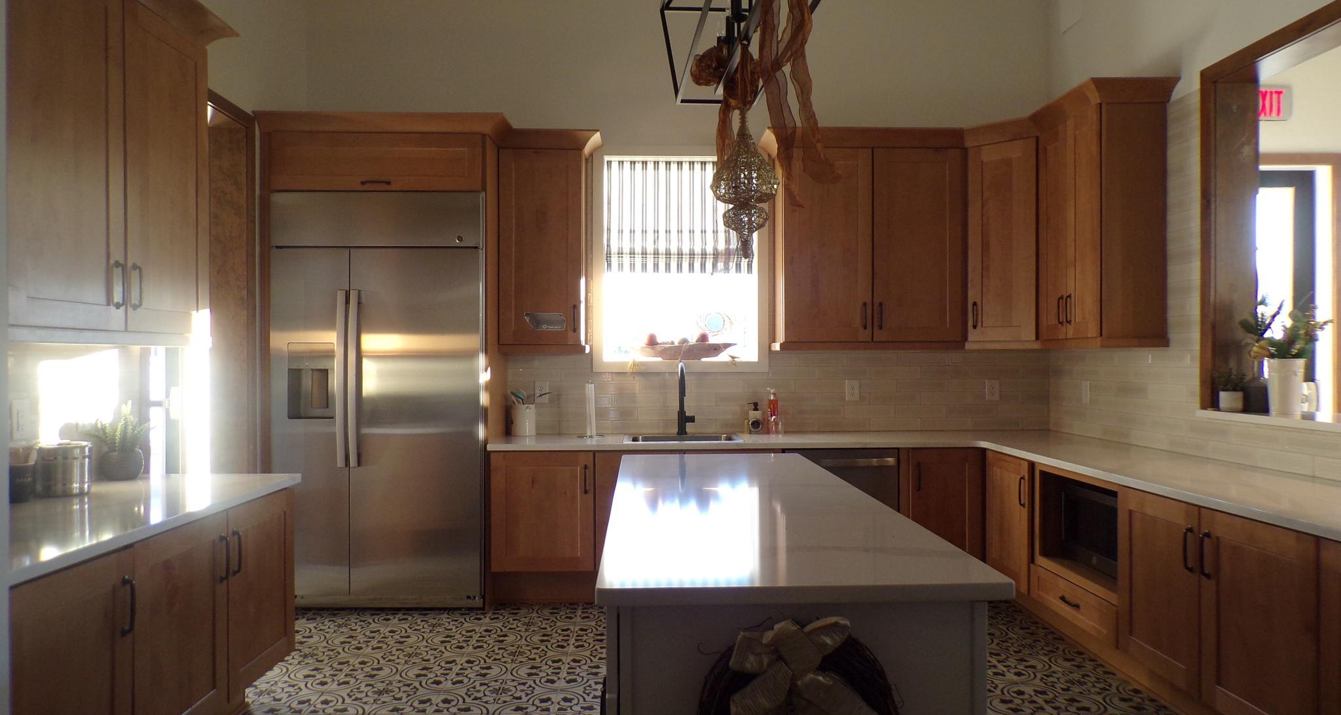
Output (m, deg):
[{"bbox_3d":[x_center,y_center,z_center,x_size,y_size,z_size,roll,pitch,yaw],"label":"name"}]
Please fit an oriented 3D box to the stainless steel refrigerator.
[{"bbox_3d":[-1.486,0.220,4.988,1.077,2.114,0.655,0,0,-2],"label":"stainless steel refrigerator"}]

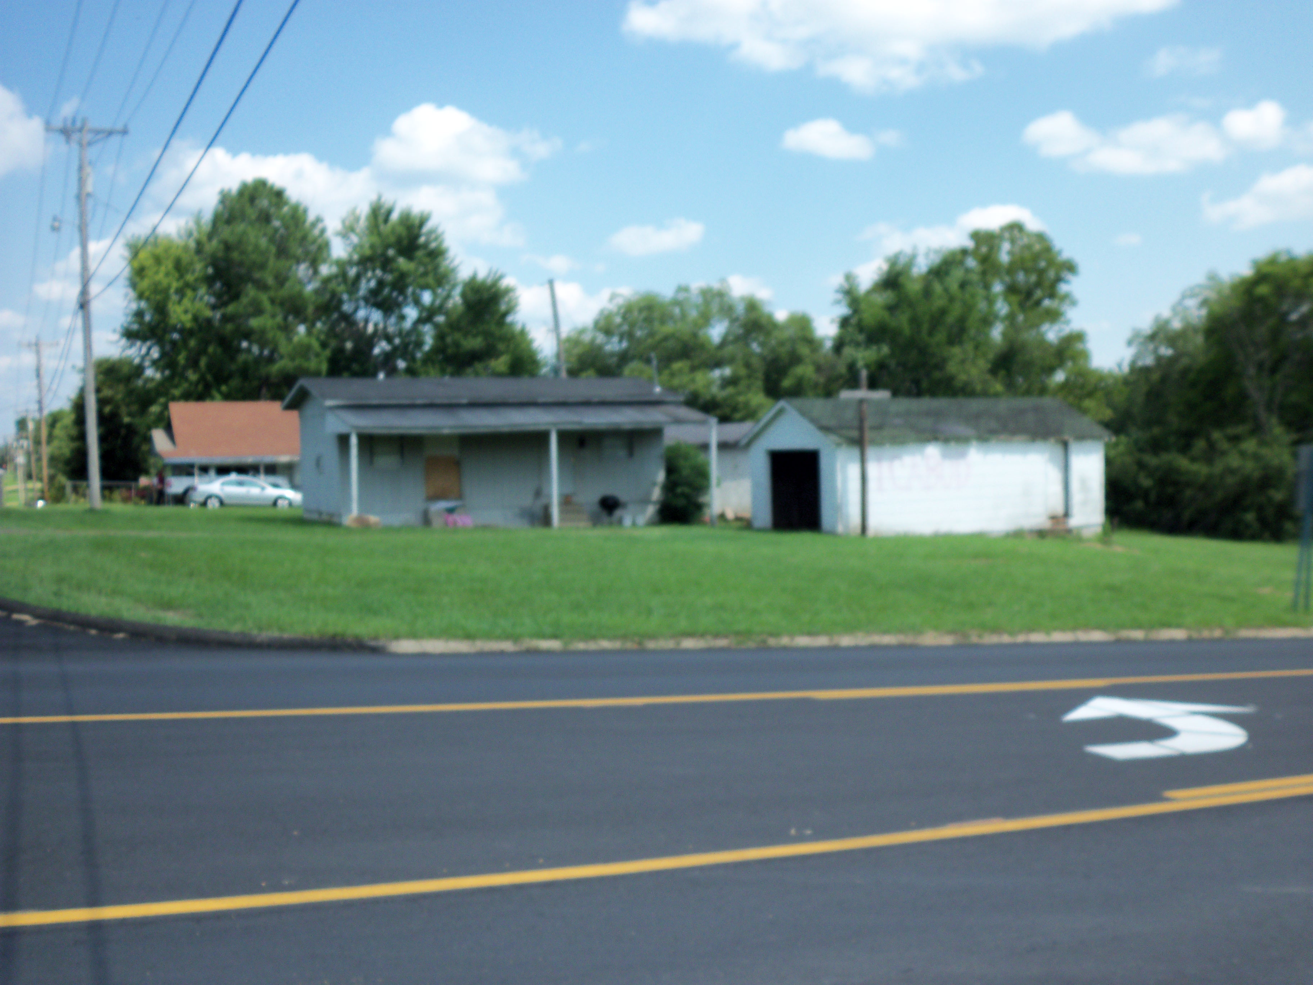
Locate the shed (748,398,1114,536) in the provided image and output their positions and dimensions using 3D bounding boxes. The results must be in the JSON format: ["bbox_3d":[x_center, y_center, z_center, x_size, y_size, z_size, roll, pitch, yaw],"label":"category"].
[{"bbox_3d":[7.744,-0.907,36.444,10.049,3.503,4.129,-3,2,-29],"label":"shed"}]

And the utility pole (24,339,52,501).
[{"bbox_3d":[-42.797,-5.030,89.863,2.200,11.287,0.350,-2,2,-27],"label":"utility pole"}]

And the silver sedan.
[{"bbox_3d":[-17.167,-0.195,54.580,4.800,1.460,1.820,-2,2,-12],"label":"silver sedan"}]

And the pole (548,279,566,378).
[{"bbox_3d":[-3.854,-4.351,54.899,0.280,9.509,0.280,-8,2,0],"label":"pole"}]

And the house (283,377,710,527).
[{"bbox_3d":[-4.706,-1.353,37.618,10.567,4.157,7.324,-2,2,-27],"label":"house"}]

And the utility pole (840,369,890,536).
[{"bbox_3d":[5.034,-0.960,31.490,1.450,4.056,0.200,-2,2,-25],"label":"utility pole"}]

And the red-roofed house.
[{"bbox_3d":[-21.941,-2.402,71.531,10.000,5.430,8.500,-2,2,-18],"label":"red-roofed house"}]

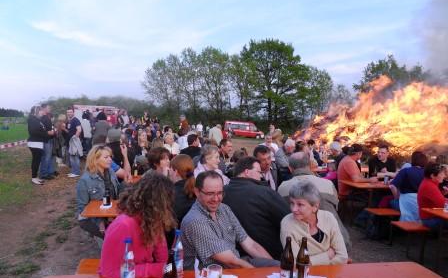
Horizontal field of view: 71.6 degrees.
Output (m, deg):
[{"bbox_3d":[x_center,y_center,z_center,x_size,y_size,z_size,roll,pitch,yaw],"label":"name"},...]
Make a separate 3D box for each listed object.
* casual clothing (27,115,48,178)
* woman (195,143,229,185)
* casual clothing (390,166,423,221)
[{"bbox_3d":[-4.263,0.176,7.100,0.480,1.400,0.460,2,3,-18],"label":"casual clothing"},{"bbox_3d":[-0.100,0.740,3.460,0.500,1.300,0.750,-3,5,-41],"label":"woman"},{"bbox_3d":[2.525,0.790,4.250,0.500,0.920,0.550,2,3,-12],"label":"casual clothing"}]

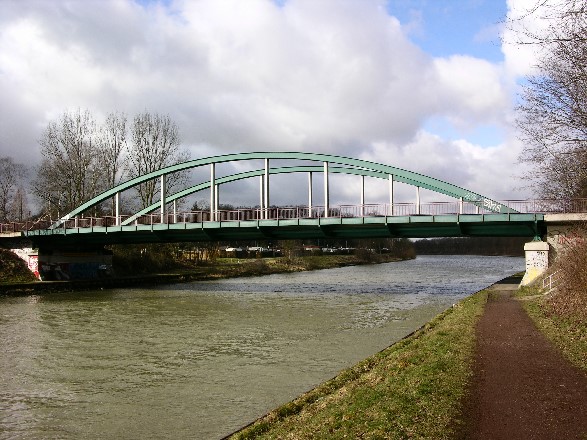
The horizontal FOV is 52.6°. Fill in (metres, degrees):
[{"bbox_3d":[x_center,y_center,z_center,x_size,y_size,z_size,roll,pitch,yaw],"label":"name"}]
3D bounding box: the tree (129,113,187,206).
[{"bbox_3d":[-22.600,-6.100,98.520,10.240,24.470,9.730,0,-3,-13],"label":"tree"}]

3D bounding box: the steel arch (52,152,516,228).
[{"bbox_3d":[-4.940,-2.640,57.520,49.710,6.920,0.700,-2,-4,25],"label":"steel arch"}]

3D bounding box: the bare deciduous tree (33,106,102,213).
[{"bbox_3d":[-37.740,-6.210,98.540,11.230,24.920,10.670,1,-4,-21],"label":"bare deciduous tree"}]

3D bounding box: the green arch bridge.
[{"bbox_3d":[-3.040,-1.620,62.320,56.400,8.420,14.100,-2,-4,25],"label":"green arch bridge"}]

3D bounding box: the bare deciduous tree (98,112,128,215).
[{"bbox_3d":[-29.920,-5.900,98.520,6.190,24.190,5.880,1,-3,-17],"label":"bare deciduous tree"}]

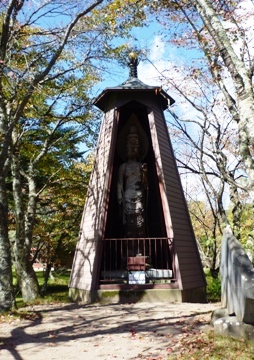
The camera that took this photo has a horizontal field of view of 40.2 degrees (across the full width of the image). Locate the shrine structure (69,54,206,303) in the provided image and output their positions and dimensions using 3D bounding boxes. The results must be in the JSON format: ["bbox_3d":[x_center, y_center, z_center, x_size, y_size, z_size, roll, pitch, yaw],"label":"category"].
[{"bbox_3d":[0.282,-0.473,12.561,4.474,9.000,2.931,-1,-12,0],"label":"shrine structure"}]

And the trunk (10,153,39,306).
[{"bbox_3d":[-3.483,1.478,11.809,0.800,5.000,0.600,-6,-12,-1],"label":"trunk"}]

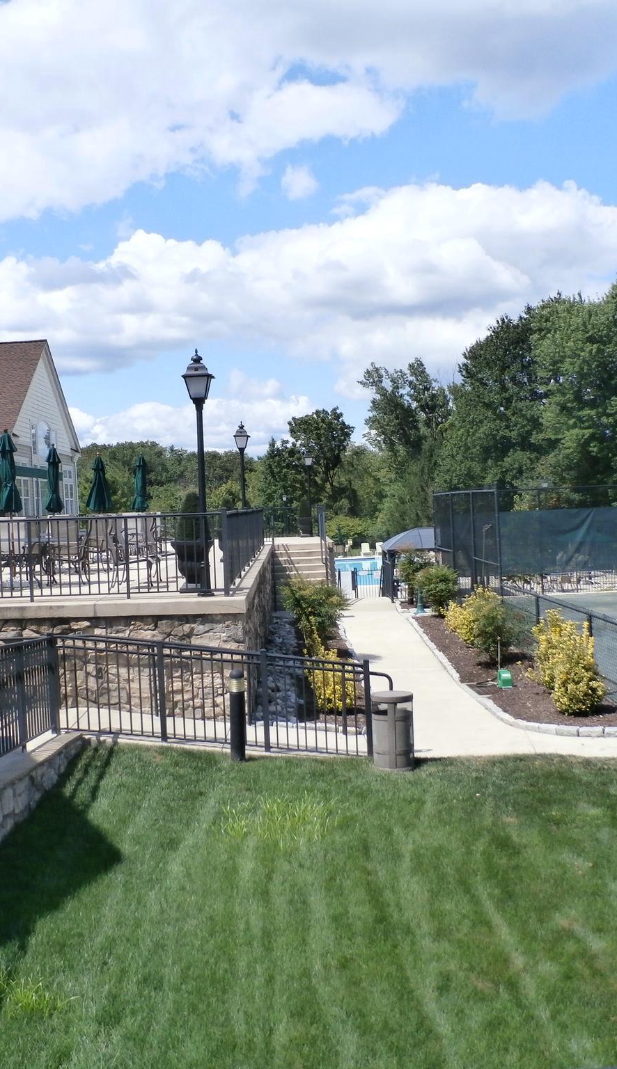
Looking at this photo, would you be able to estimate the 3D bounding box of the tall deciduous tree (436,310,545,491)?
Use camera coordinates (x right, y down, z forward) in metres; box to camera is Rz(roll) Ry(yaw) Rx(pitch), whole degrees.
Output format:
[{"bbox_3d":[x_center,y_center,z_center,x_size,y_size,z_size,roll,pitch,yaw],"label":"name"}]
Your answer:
[{"bbox_3d":[14.415,-8.560,82.000,8.800,18.700,8.600,-2,1,1],"label":"tall deciduous tree"}]

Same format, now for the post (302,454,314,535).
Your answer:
[{"bbox_3d":[0.000,-1.461,36.984,0.400,3.200,0.400,-3,1,-1],"label":"post"}]

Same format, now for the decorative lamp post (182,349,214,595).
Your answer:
[{"bbox_3d":[-1.421,-0.832,13.609,0.400,3.260,0.400,-3,1,-1],"label":"decorative lamp post"}]

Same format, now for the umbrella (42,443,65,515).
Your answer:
[{"bbox_3d":[-5.274,-0.583,21.400,0.420,2.600,0.420,-2,1,1],"label":"umbrella"}]

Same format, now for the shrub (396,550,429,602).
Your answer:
[{"bbox_3d":[2.817,1.151,28.000,0.930,1.420,0.930,-2,1,1],"label":"shrub"}]

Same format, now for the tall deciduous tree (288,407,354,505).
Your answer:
[{"bbox_3d":[0.795,-3.687,69.964,4.500,9.800,4.500,-3,1,-1],"label":"tall deciduous tree"}]

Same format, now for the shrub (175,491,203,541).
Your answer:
[{"bbox_3d":[-1.600,-0.245,14.150,0.430,0.690,0.430,-2,1,1],"label":"shrub"}]

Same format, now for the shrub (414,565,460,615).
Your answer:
[{"bbox_3d":[3.198,1.421,25.707,1.150,1.230,1.100,-3,1,-1],"label":"shrub"}]

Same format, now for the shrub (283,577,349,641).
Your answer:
[{"bbox_3d":[0.129,1.485,19.900,1.270,1.300,1.200,-2,1,1],"label":"shrub"}]

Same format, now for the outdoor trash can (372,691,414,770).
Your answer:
[{"bbox_3d":[0.924,2.108,11.171,0.460,0.800,0.460,-3,1,0],"label":"outdoor trash can"}]

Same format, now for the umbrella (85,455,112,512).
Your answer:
[{"bbox_3d":[-4.775,-0.605,23.602,0.580,2.480,0.580,-3,1,-1],"label":"umbrella"}]

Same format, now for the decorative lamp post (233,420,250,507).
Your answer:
[{"bbox_3d":[-1.557,-1.078,24.600,0.390,3.170,0.390,-2,1,1],"label":"decorative lamp post"}]

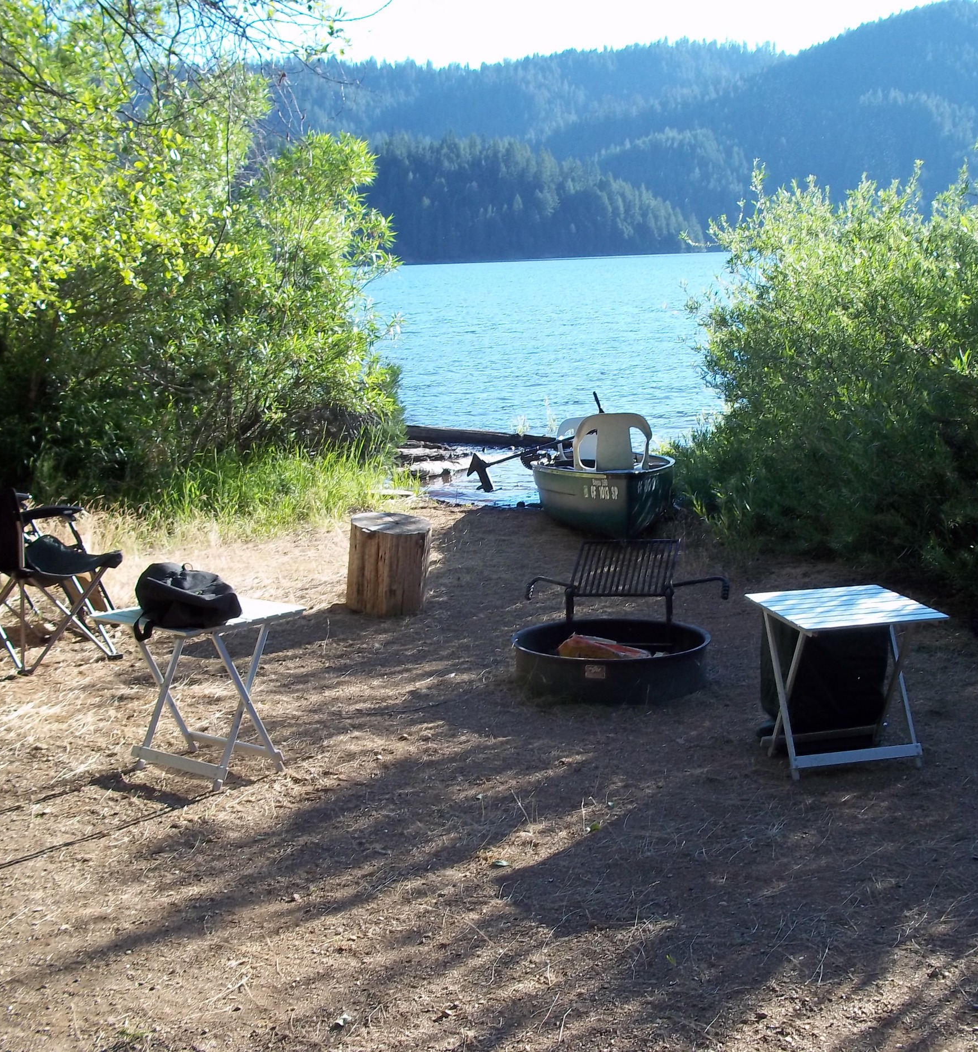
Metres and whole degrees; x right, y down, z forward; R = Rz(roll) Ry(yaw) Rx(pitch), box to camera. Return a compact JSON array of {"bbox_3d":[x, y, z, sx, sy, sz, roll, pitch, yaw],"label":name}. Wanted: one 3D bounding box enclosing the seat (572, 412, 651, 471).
[{"bbox_3d":[0.894,-0.543,10.492,0.550,0.500,0.500,-2,10,0],"label":"seat"}]

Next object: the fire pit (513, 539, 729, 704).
[{"bbox_3d":[0.582,0.359,6.079,0.880,0.490,1.060,-1,10,7],"label":"fire pit"}]

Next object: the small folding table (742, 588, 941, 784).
[{"bbox_3d":[1.185,0.532,4.896,0.491,0.540,0.513,-4,10,-11],"label":"small folding table"}]

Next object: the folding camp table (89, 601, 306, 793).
[{"bbox_3d":[-0.956,0.555,4.882,0.491,0.540,0.513,6,12,39],"label":"folding camp table"}]

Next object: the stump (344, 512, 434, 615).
[{"bbox_3d":[-0.512,0.180,7.430,0.420,0.475,0.420,-2,10,0],"label":"stump"}]

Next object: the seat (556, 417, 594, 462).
[{"bbox_3d":[0.900,-0.738,13.142,0.550,0.500,0.500,-2,10,0],"label":"seat"}]

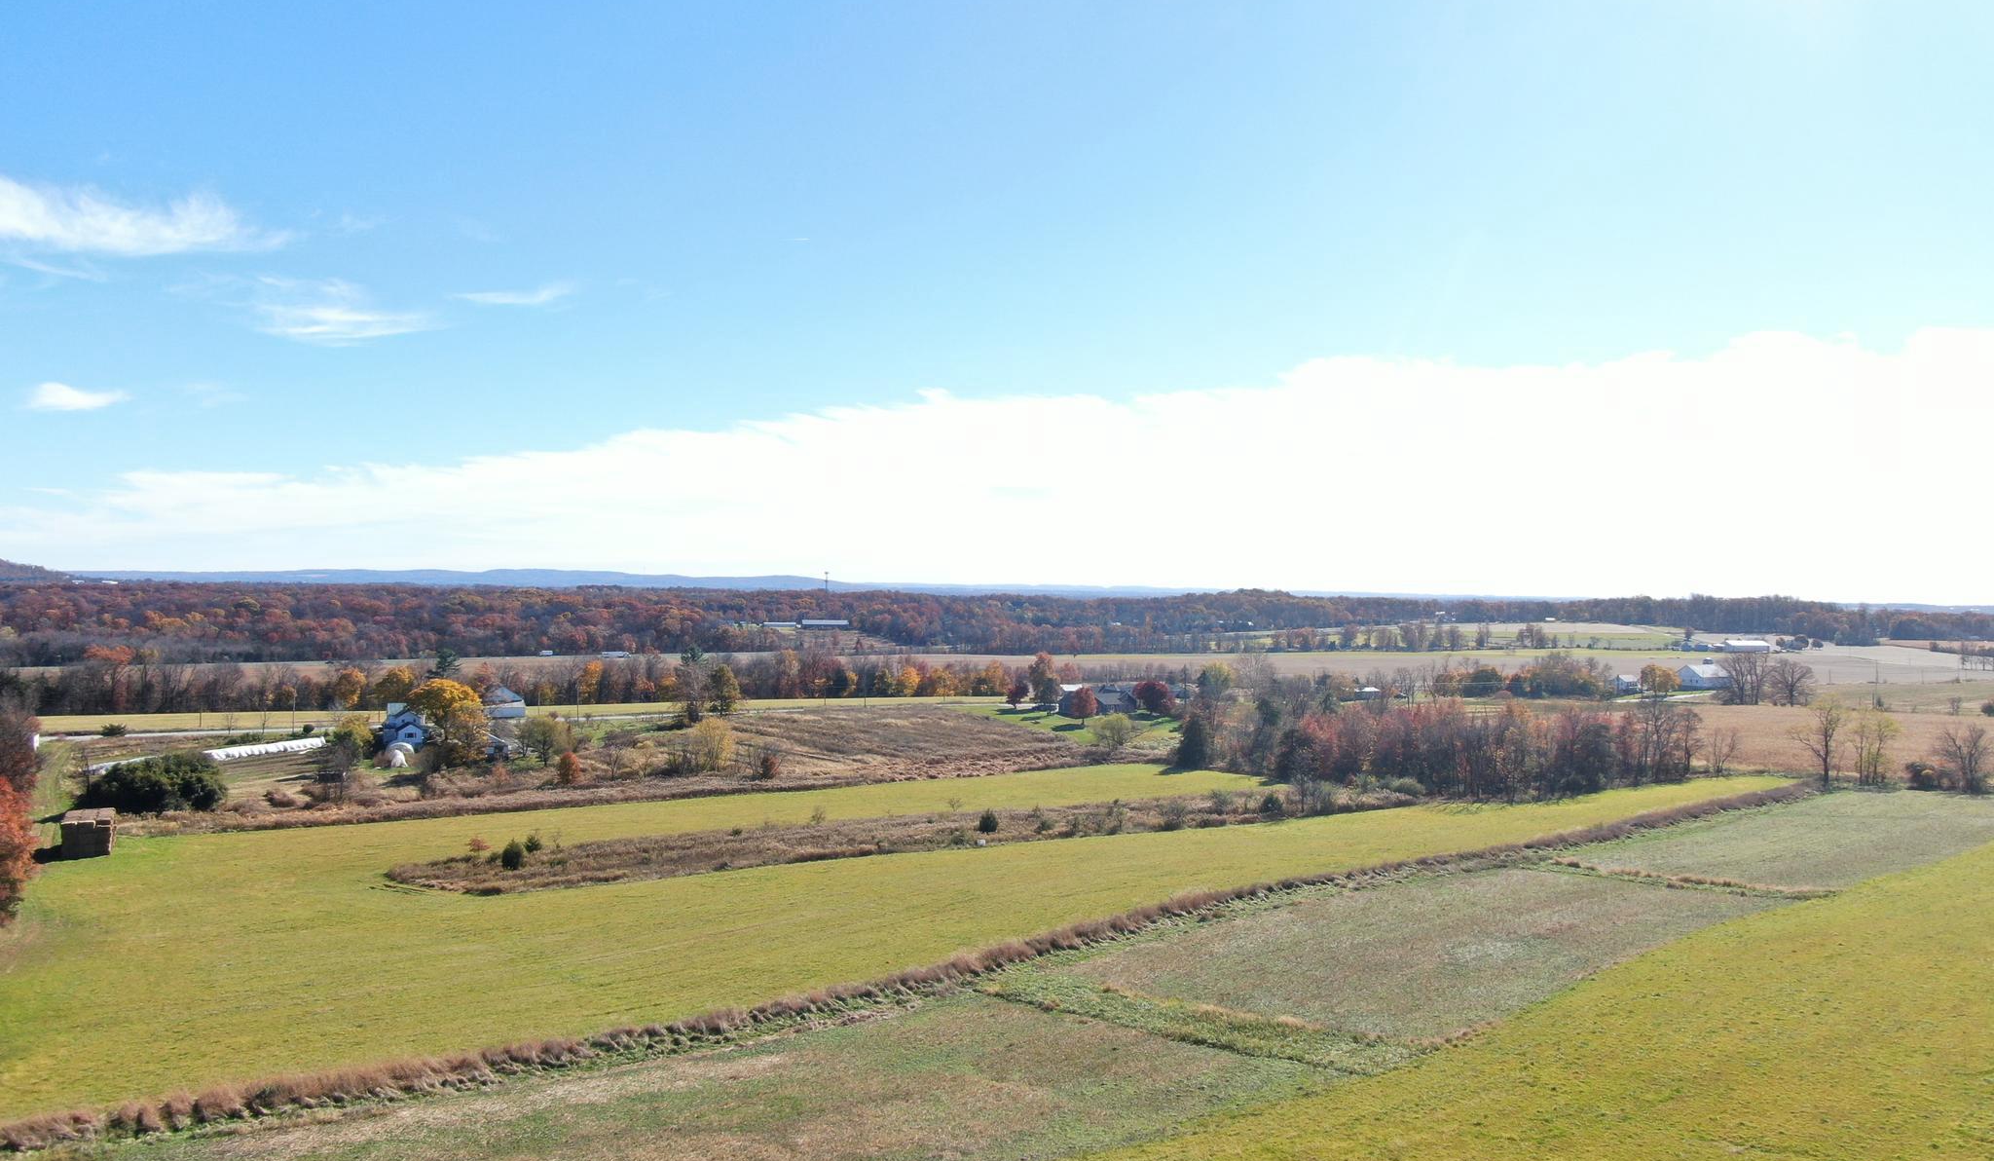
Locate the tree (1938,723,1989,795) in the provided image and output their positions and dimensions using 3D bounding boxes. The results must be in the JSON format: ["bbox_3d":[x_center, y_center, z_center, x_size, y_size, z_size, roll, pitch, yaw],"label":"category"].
[{"bbox_3d":[189.830,35.060,271.730,10.100,14.080,9.800,1,0,0],"label":"tree"}]

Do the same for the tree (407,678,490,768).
[{"bbox_3d":[-108.530,28.210,273.640,16.340,17.880,15.850,1,0,0],"label":"tree"}]

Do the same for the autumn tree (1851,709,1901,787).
[{"bbox_3d":[178.750,34.040,281.030,10.130,15.830,9.830,1,0,0],"label":"autumn tree"}]

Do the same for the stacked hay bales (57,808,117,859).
[{"bbox_3d":[-130.034,36.143,198.000,5.766,4.976,10.464,1,0,-31],"label":"stacked hay bales"}]

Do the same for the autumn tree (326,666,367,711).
[{"bbox_3d":[-189.560,31.380,403.670,11.370,13.190,11.370,1,0,-25],"label":"autumn tree"}]

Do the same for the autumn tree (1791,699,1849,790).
[{"bbox_3d":[169.520,33.690,284.750,11.870,18.290,11.870,1,0,31],"label":"autumn tree"}]

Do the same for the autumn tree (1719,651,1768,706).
[{"bbox_3d":[269.670,35.170,499.410,17.440,20.260,17.440,1,0,28],"label":"autumn tree"}]

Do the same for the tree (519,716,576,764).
[{"bbox_3d":[-87.660,31.200,270.140,11.260,9.740,10.920,1,0,0],"label":"tree"}]

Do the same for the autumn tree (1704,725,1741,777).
[{"bbox_3d":[153.650,36.140,292.950,7.920,11.220,7.680,1,0,0],"label":"autumn tree"}]

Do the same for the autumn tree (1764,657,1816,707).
[{"bbox_3d":[286.320,36.690,499.050,18.550,17.710,18.550,1,0,30],"label":"autumn tree"}]

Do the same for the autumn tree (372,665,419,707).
[{"bbox_3d":[-165.140,29.480,379.200,12.820,12.390,12.430,1,0,0],"label":"autumn tree"}]

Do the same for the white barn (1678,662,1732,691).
[{"bbox_3d":[299.300,40.150,584.960,18.000,10.600,14.000,1,0,-26],"label":"white barn"}]

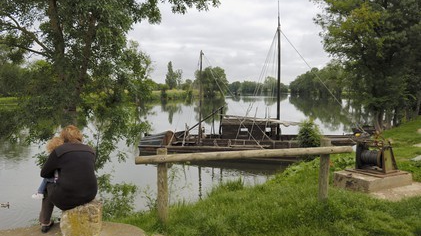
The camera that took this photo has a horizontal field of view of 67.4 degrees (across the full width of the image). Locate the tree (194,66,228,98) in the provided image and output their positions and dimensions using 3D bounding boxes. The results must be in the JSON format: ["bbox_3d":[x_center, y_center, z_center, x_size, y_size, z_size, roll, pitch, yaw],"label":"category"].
[{"bbox_3d":[0.536,-19.017,169.009,17.500,17.200,16.500,0,5,0],"label":"tree"}]

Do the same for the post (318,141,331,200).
[{"bbox_3d":[1.619,0.730,4.472,0.120,0.890,0.120,-2,5,-19],"label":"post"}]

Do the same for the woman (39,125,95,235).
[{"bbox_3d":[-1.560,0.663,3.526,0.480,1.170,0.640,-4,6,-43],"label":"woman"}]

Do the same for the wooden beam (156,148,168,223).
[{"bbox_3d":[-0.558,0.793,3.712,0.120,0.890,0.120,-2,5,-19],"label":"wooden beam"}]

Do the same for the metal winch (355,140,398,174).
[{"bbox_3d":[2.903,0.653,5.525,0.480,0.510,0.480,-3,6,-35],"label":"metal winch"}]

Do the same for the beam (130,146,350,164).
[{"bbox_3d":[0.595,0.462,3.983,3.016,0.100,0.100,0,5,-19],"label":"beam"}]

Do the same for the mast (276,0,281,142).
[{"bbox_3d":[3.605,-2.308,16.667,0.150,7.492,0.150,0,5,6],"label":"mast"}]

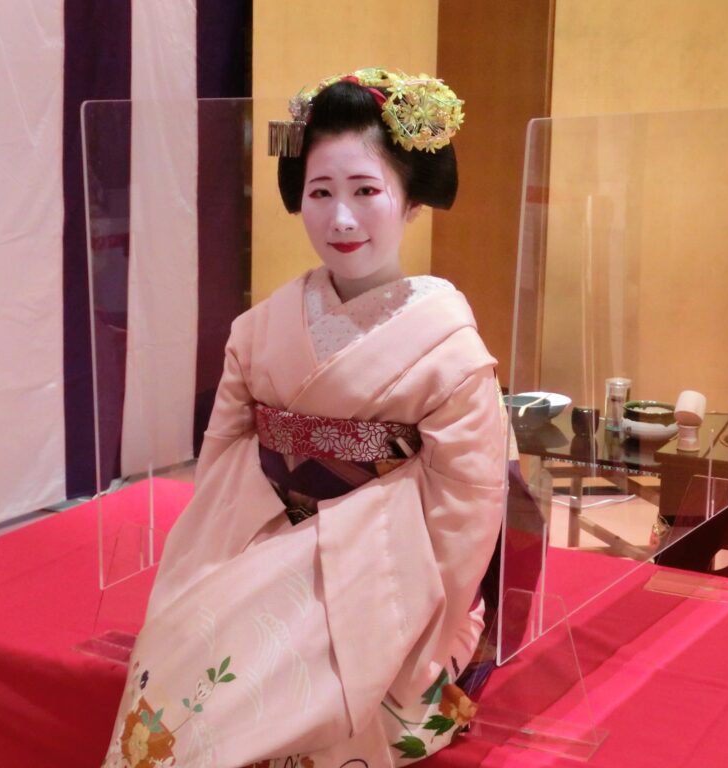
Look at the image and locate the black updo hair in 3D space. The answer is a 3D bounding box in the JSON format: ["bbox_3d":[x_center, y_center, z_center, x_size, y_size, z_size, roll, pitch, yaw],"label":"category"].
[{"bbox_3d":[0.005,-0.332,1.950,0.250,0.195,0.250,4,13,16],"label":"black updo hair"}]

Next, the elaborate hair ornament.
[{"bbox_3d":[0.002,-0.379,1.940,0.255,0.125,0.170,4,13,16],"label":"elaborate hair ornament"}]

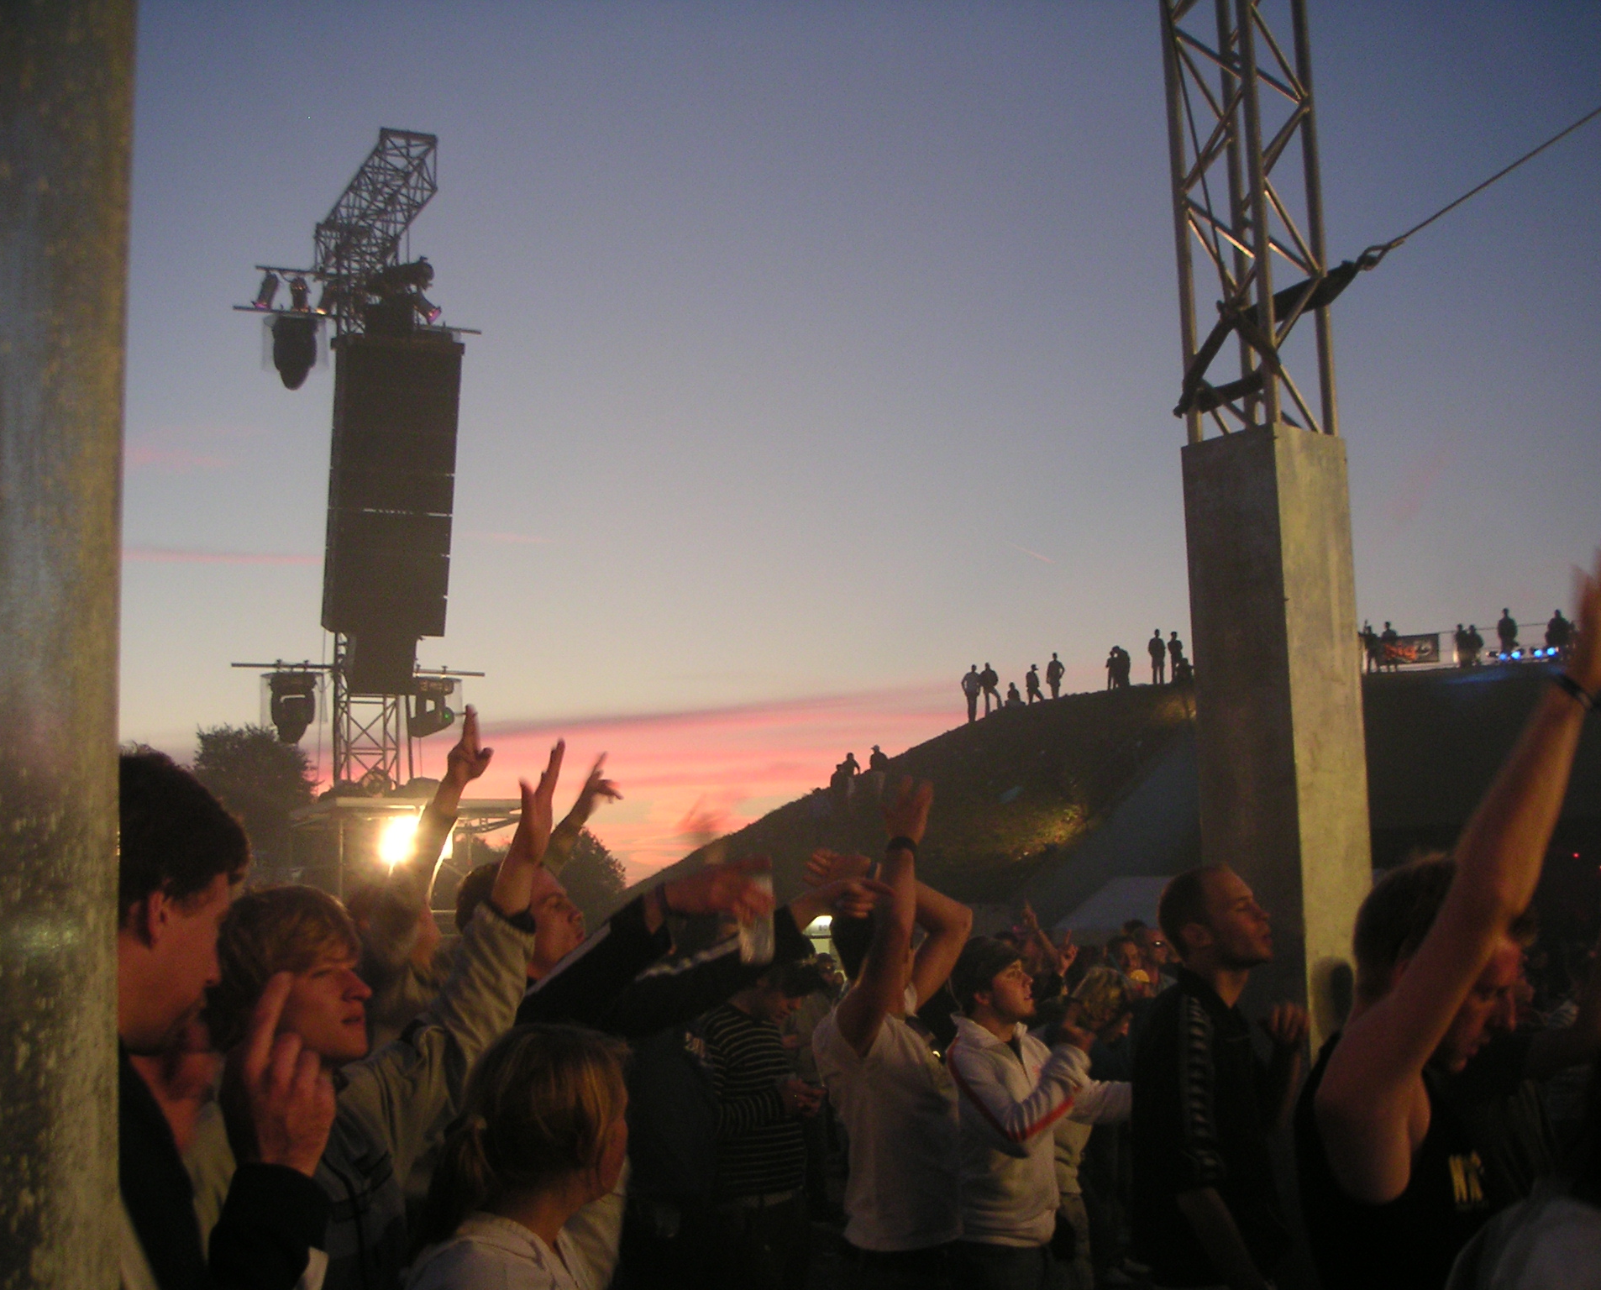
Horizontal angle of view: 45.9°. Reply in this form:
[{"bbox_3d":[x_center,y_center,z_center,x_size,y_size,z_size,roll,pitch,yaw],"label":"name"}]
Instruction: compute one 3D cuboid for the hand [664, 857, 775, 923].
[{"bbox_3d":[-0.145,0.442,3.400,0.195,0.110,0.100,0,-8,-9],"label":"hand"}]

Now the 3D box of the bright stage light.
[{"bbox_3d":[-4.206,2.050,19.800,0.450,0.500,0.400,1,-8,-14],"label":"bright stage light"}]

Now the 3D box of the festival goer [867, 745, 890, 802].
[{"bbox_3d":[2.477,4.099,60.000,0.360,1.750,0.520,4,-9,-30],"label":"festival goer"}]

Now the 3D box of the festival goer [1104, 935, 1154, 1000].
[{"bbox_3d":[2.242,2.824,12.882,0.380,1.660,0.520,-9,-11,44],"label":"festival goer"}]

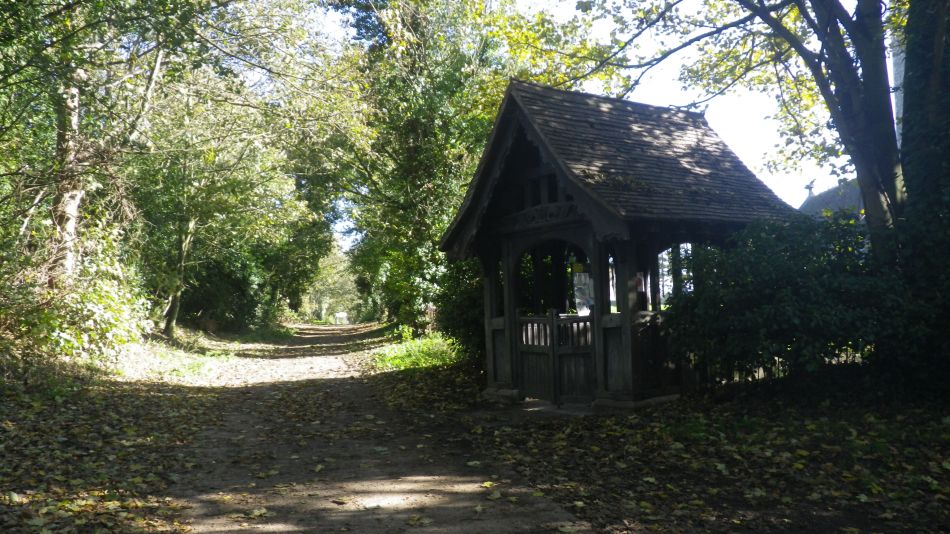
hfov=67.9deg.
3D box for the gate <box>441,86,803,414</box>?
[{"bbox_3d":[2.358,-0.395,10.999,4.276,4.547,4.050,0,-4,-34],"label":"gate"}]

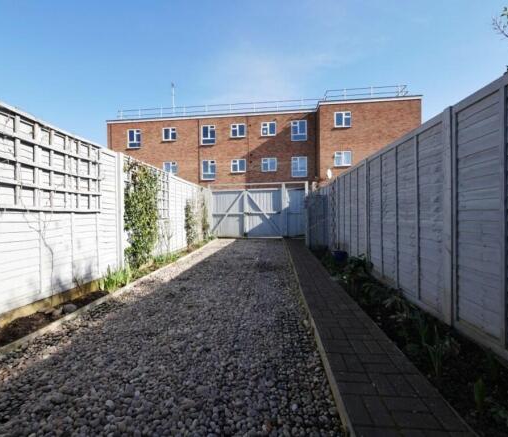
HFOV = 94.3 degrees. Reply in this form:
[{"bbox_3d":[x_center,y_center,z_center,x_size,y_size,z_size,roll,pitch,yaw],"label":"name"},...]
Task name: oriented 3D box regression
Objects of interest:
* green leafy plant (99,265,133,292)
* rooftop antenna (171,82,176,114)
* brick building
[{"bbox_3d":[-1.920,0.800,3.300,0.330,0.300,0.380,0,1,3],"label":"green leafy plant"},{"bbox_3d":[-6.840,-9.950,20.000,0.300,3.100,0.300,0,1,6],"label":"rooftop antenna"},{"bbox_3d":[-0.100,-4.200,21.200,23.400,9.500,9.000,0,1,6],"label":"brick building"}]

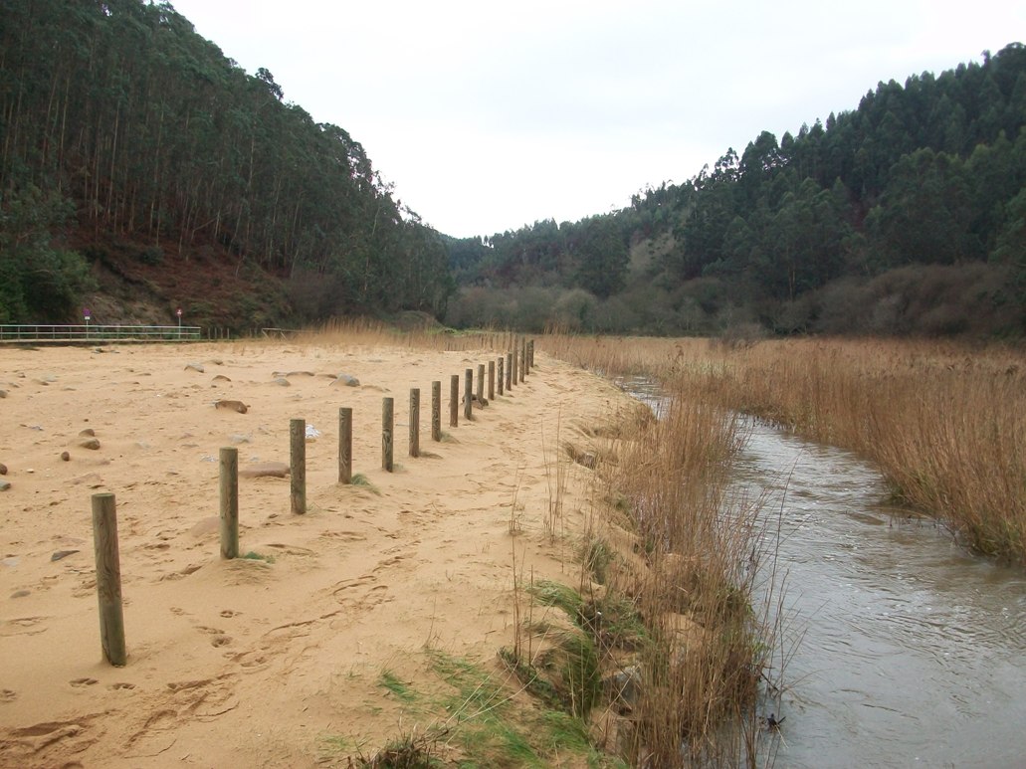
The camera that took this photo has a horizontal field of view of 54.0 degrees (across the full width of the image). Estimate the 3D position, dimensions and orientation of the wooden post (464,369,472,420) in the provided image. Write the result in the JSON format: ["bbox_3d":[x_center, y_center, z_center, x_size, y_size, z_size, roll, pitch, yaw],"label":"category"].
[{"bbox_3d":[-0.755,0.172,17.208,0.118,0.855,0.118,1,3,0],"label":"wooden post"}]

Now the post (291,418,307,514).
[{"bbox_3d":[-1.681,0.645,7.896,0.118,0.739,0.118,1,3,0],"label":"post"}]

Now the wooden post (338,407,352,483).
[{"bbox_3d":[-1.575,0.580,9.489,0.118,0.714,0.118,1,3,0],"label":"wooden post"}]

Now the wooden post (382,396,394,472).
[{"bbox_3d":[-1.363,0.554,11.013,0.118,0.807,0.118,1,3,0],"label":"wooden post"}]

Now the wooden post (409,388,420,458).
[{"bbox_3d":[-1.217,0.484,12.508,0.118,0.854,0.118,1,3,0],"label":"wooden post"}]

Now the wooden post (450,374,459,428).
[{"bbox_3d":[-0.899,0.261,15.556,0.118,0.799,0.118,1,3,0],"label":"wooden post"}]

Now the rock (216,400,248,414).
[{"bbox_3d":[-4.863,0.387,17.400,0.550,0.180,0.340,1,3,0],"label":"rock"}]

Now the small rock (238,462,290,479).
[{"bbox_3d":[-2.435,0.836,9.900,0.520,0.120,0.340,1,3,0],"label":"small rock"}]

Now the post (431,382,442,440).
[{"bbox_3d":[-1.064,0.377,14.062,0.118,0.837,0.118,1,3,0],"label":"post"}]

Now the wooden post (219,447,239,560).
[{"bbox_3d":[-1.855,0.779,6.588,0.118,0.720,0.118,1,3,0],"label":"wooden post"}]

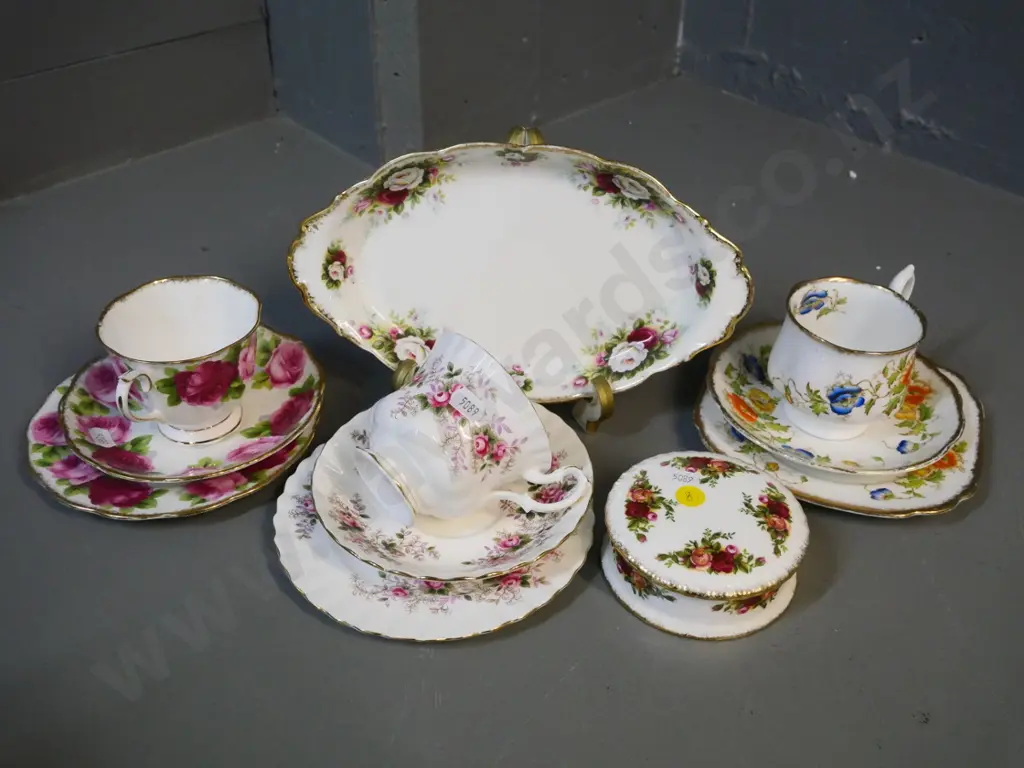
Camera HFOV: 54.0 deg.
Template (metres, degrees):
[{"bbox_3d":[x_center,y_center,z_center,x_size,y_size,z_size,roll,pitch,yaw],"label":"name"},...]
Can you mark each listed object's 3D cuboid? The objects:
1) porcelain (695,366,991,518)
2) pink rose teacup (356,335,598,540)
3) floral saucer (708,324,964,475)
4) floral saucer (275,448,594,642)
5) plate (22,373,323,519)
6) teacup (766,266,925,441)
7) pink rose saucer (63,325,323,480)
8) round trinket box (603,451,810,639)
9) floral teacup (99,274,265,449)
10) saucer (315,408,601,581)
[{"bbox_3d":[0.186,0.022,0.575,0.155,0.018,0.155,16,41,19],"label":"porcelain"},{"bbox_3d":[-0.028,0.036,0.482,0.070,0.086,0.106,-38,70,-23],"label":"pink rose teacup"},{"bbox_3d":[0.182,0.012,0.577,0.140,0.023,0.140,1,38,-1],"label":"floral saucer"},{"bbox_3d":[-0.038,0.070,0.509,0.160,0.020,0.160,1,39,-1],"label":"floral saucer"},{"bbox_3d":[-0.184,0.025,0.562,0.154,0.020,0.154,1,39,-1],"label":"plate"},{"bbox_3d":[0.190,-0.017,0.559,0.072,0.071,0.100,31,48,33],"label":"teacup"},{"bbox_3d":[-0.176,0.014,0.564,0.141,0.025,0.141,0,38,0],"label":"pink rose saucer"},{"bbox_3d":[0.093,0.077,0.488,0.096,0.037,0.096,0,38,0],"label":"round trinket box"},{"bbox_3d":[-0.177,-0.004,0.541,0.082,0.070,0.095,21,43,24],"label":"floral teacup"},{"bbox_3d":[-0.029,0.054,0.512,0.141,0.025,0.141,1,39,-1],"label":"saucer"}]

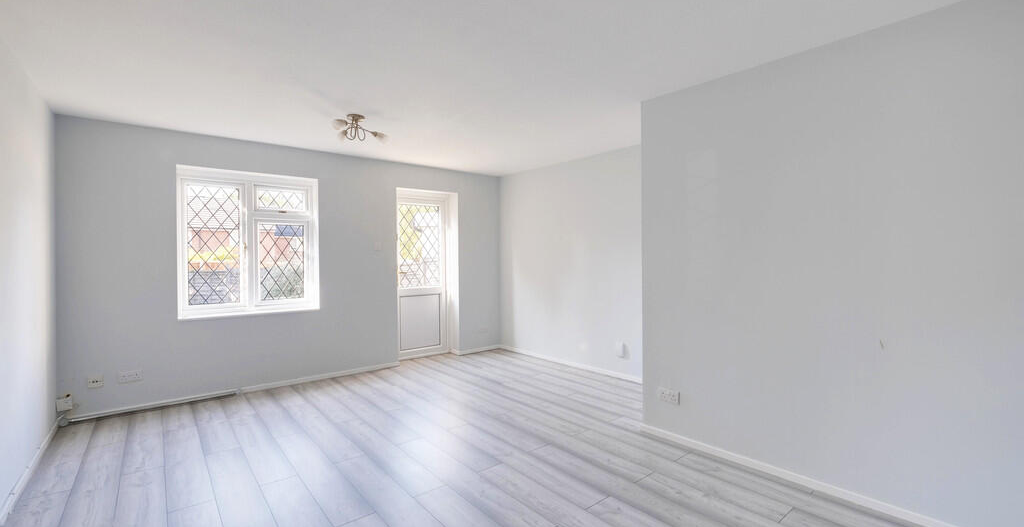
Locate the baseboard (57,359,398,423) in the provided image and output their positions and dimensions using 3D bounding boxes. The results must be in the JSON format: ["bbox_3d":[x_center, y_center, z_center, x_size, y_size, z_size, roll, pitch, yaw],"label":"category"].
[{"bbox_3d":[-2.310,1.172,4.049,2.661,0.056,0.020,-1,1,-40],"label":"baseboard"}]

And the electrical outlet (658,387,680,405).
[{"bbox_3d":[1.059,0.903,2.904,0.014,0.088,0.150,-1,1,-40],"label":"electrical outlet"}]

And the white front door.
[{"bbox_3d":[-1.148,0.180,5.329,0.726,1.970,0.060,-1,1,-40],"label":"white front door"}]

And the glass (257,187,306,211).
[{"bbox_3d":[-2.316,-0.636,4.303,0.436,0.203,0.025,-1,1,-40],"label":"glass"}]

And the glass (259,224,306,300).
[{"bbox_3d":[-2.316,-0.014,4.307,0.412,0.763,0.025,-1,1,-40],"label":"glass"}]

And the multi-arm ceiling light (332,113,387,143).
[{"bbox_3d":[-1.169,-1.029,3.274,0.410,0.190,0.410,-1,1,-20],"label":"multi-arm ceiling light"}]

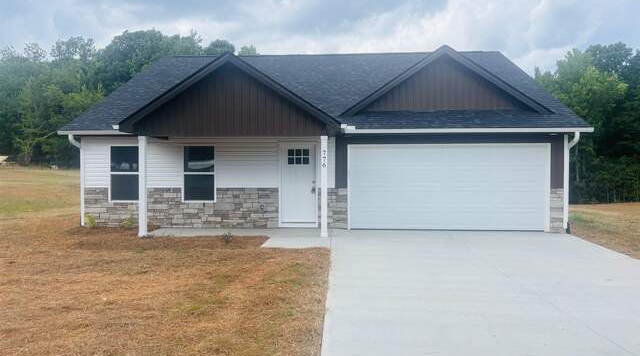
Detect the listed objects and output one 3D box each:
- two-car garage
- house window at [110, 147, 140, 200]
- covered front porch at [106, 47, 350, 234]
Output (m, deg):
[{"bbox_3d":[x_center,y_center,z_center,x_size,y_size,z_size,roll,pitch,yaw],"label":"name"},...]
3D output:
[{"bbox_3d":[3.241,0.233,12.240,4.974,2.166,0.100,0,1,4],"label":"two-car garage"},{"bbox_3d":[-5.190,-0.115,12.830,0.900,1.514,0.100,0,1,4],"label":"house window"},{"bbox_3d":[-1.993,-0.749,11.668,5.073,4.167,1.800,0,1,4],"label":"covered front porch"}]

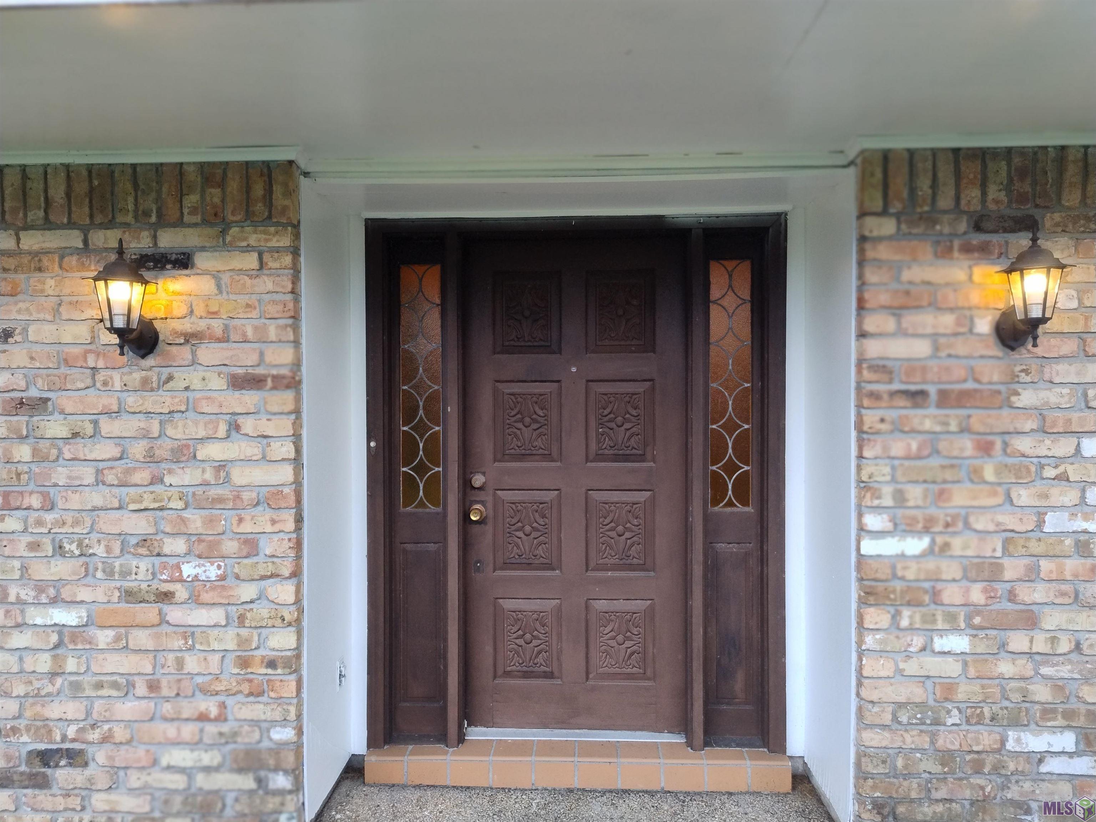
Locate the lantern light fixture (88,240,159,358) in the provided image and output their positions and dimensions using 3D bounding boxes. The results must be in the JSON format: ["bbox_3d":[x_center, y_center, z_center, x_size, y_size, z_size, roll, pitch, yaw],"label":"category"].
[{"bbox_3d":[-1.327,-0.353,2.371,0.190,0.370,0.220,0,1,2],"label":"lantern light fixture"}]

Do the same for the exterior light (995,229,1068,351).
[{"bbox_3d":[1.450,-0.371,2.266,0.190,0.370,0.220,0,1,2],"label":"exterior light"}]

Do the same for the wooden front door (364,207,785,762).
[{"bbox_3d":[0.106,0.288,3.028,1.640,2.090,0.140,0,1,2],"label":"wooden front door"}]

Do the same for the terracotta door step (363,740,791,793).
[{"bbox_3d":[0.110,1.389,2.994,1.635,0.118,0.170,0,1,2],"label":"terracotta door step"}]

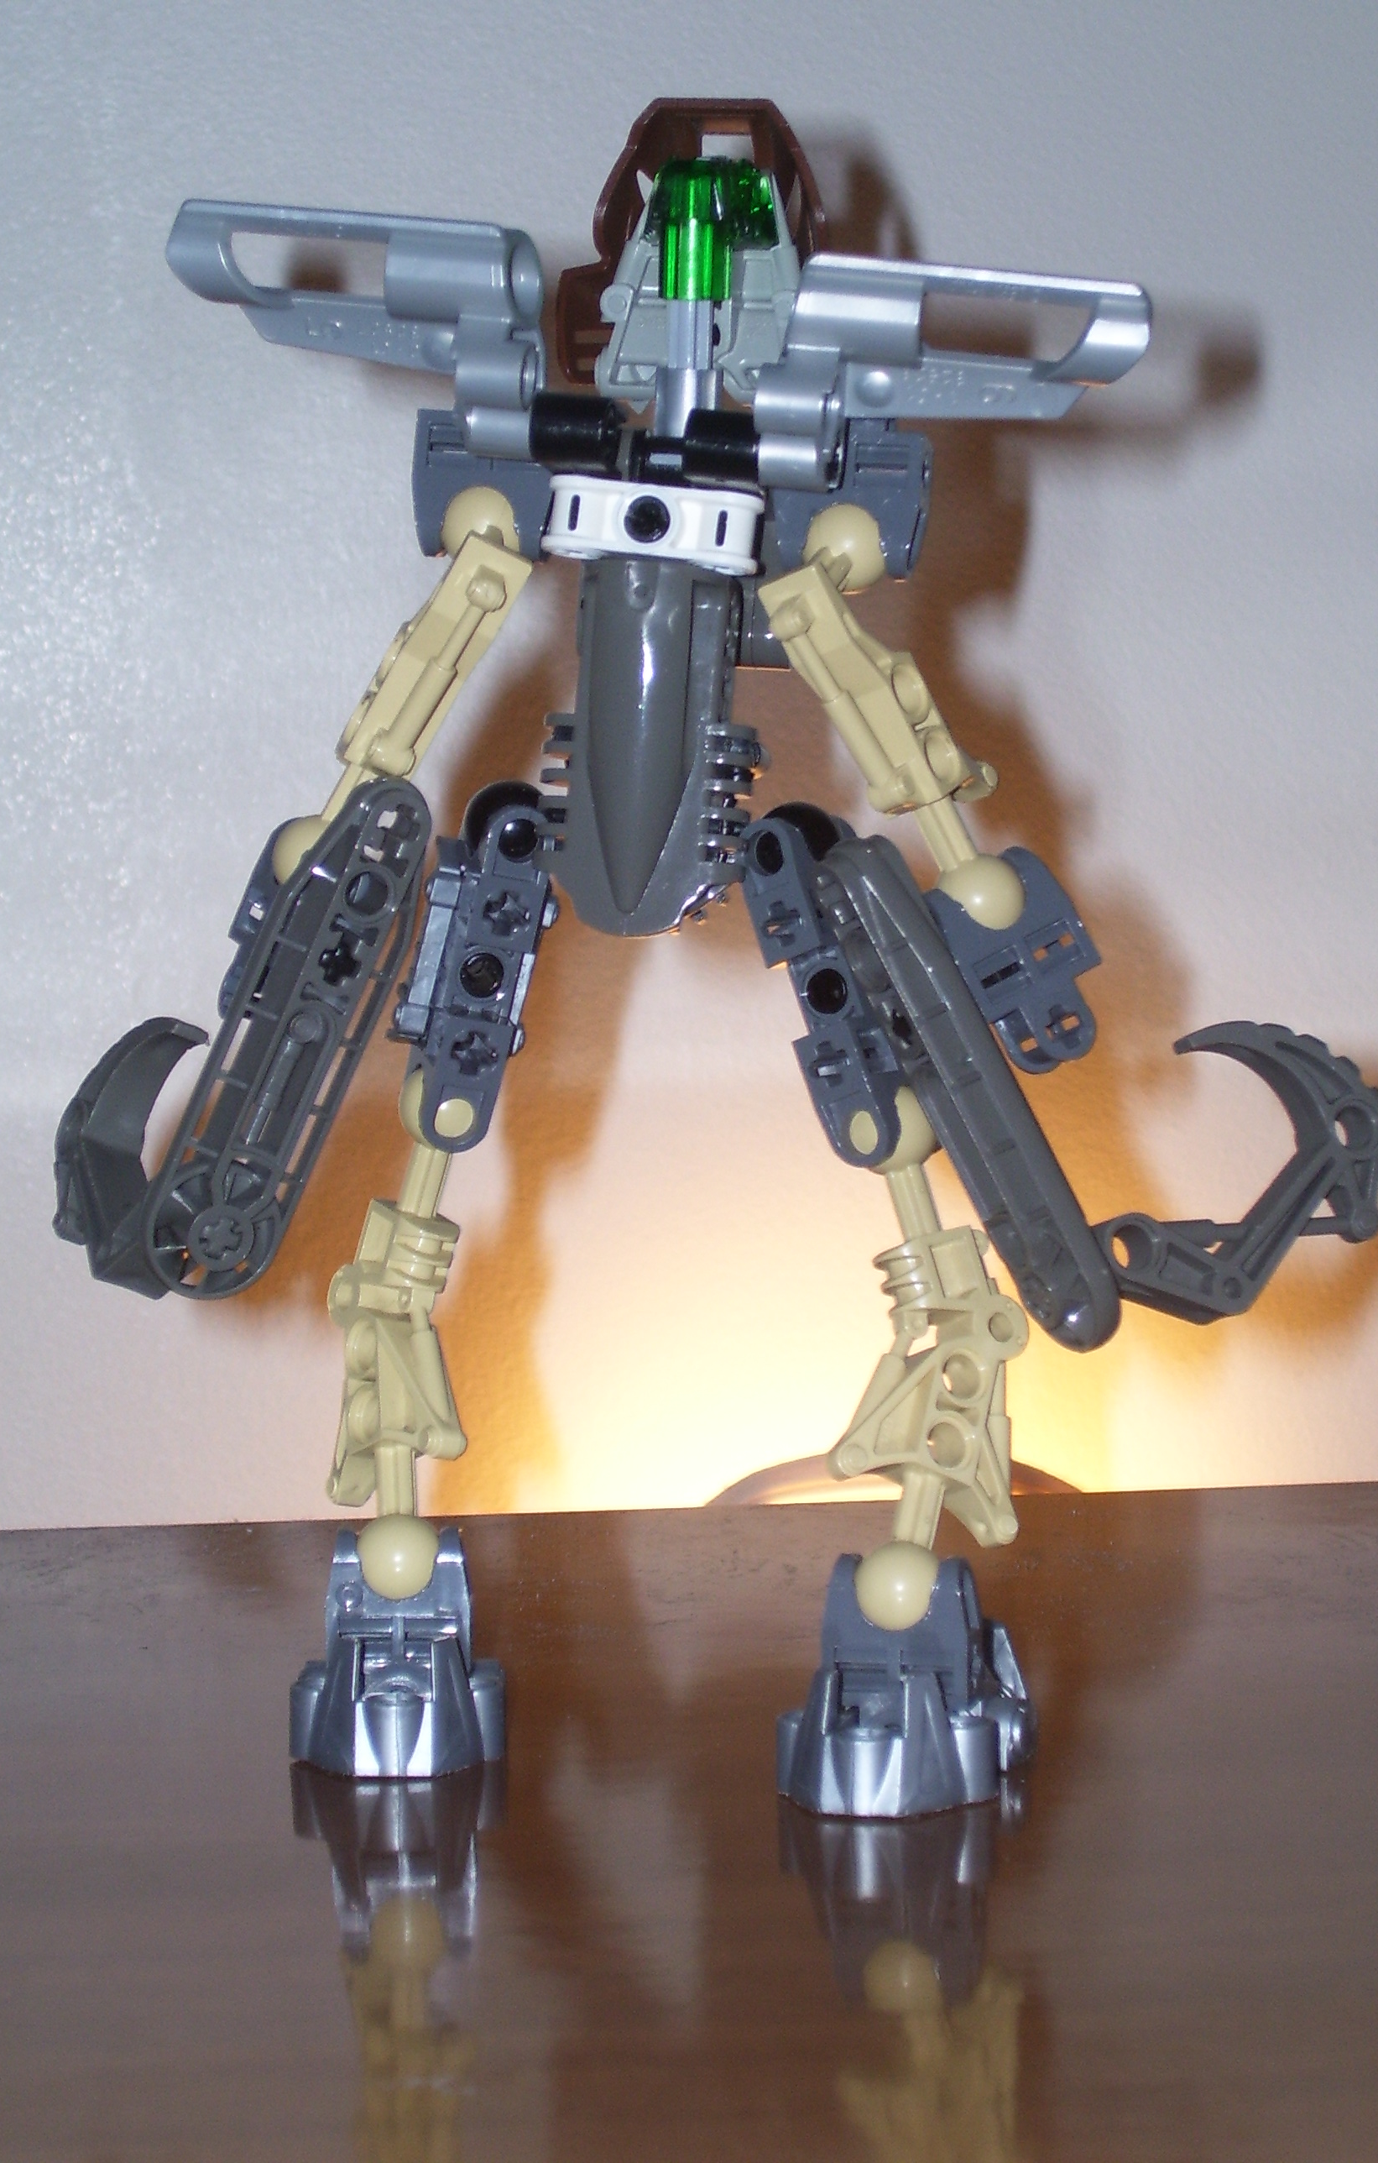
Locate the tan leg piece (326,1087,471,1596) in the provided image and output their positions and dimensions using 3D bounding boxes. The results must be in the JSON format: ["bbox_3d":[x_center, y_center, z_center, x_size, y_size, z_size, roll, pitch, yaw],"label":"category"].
[{"bbox_3d":[-0.032,0.028,0.585,0.011,0.066,0.023,-14,31,-39],"label":"tan leg piece"}]

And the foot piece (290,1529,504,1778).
[{"bbox_3d":[-0.033,0.064,0.597,0.025,0.025,0.041,-1,5,-1],"label":"foot piece"}]

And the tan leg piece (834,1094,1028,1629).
[{"bbox_3d":[0.025,0.030,0.558,0.023,0.066,0.011,-16,25,-31],"label":"tan leg piece"}]

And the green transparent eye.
[{"bbox_3d":[0.003,-0.095,0.573,0.015,0.015,0.016,0,5,8],"label":"green transparent eye"}]

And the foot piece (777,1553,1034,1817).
[{"bbox_3d":[0.024,0.065,0.569,0.025,0.025,0.041,0,5,13],"label":"foot piece"}]

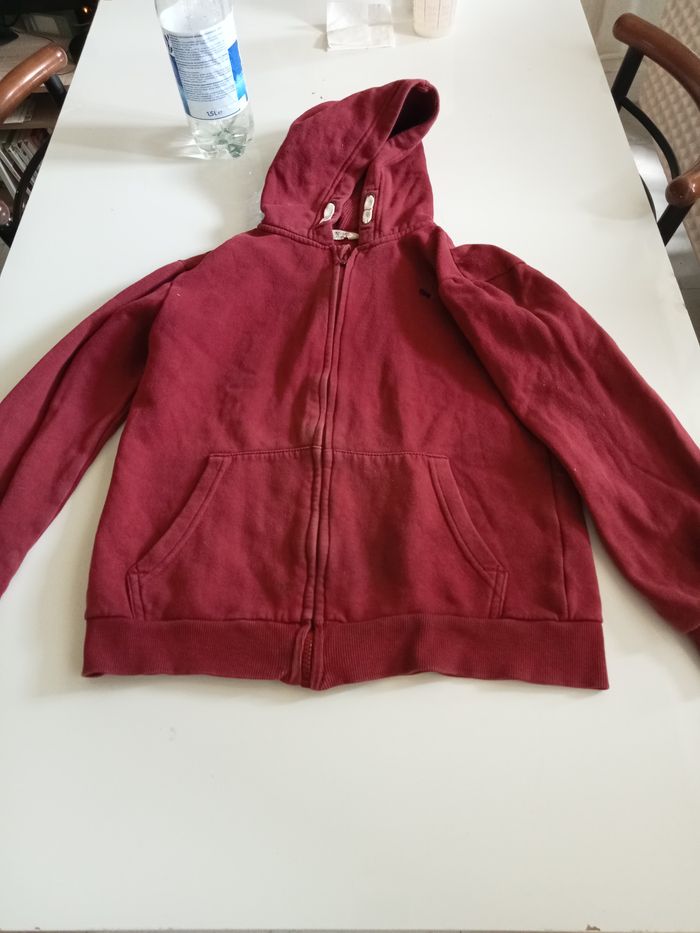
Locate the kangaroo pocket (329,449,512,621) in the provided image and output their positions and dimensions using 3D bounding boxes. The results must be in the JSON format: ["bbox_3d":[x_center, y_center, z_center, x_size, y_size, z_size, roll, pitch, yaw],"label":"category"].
[{"bbox_3d":[0.058,0.062,0.713,0.170,0.020,0.175,1,57,2],"label":"kangaroo pocket"}]

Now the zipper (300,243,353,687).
[{"bbox_3d":[-0.019,-0.040,0.780,0.025,0.025,0.542,1,57,2],"label":"zipper"}]

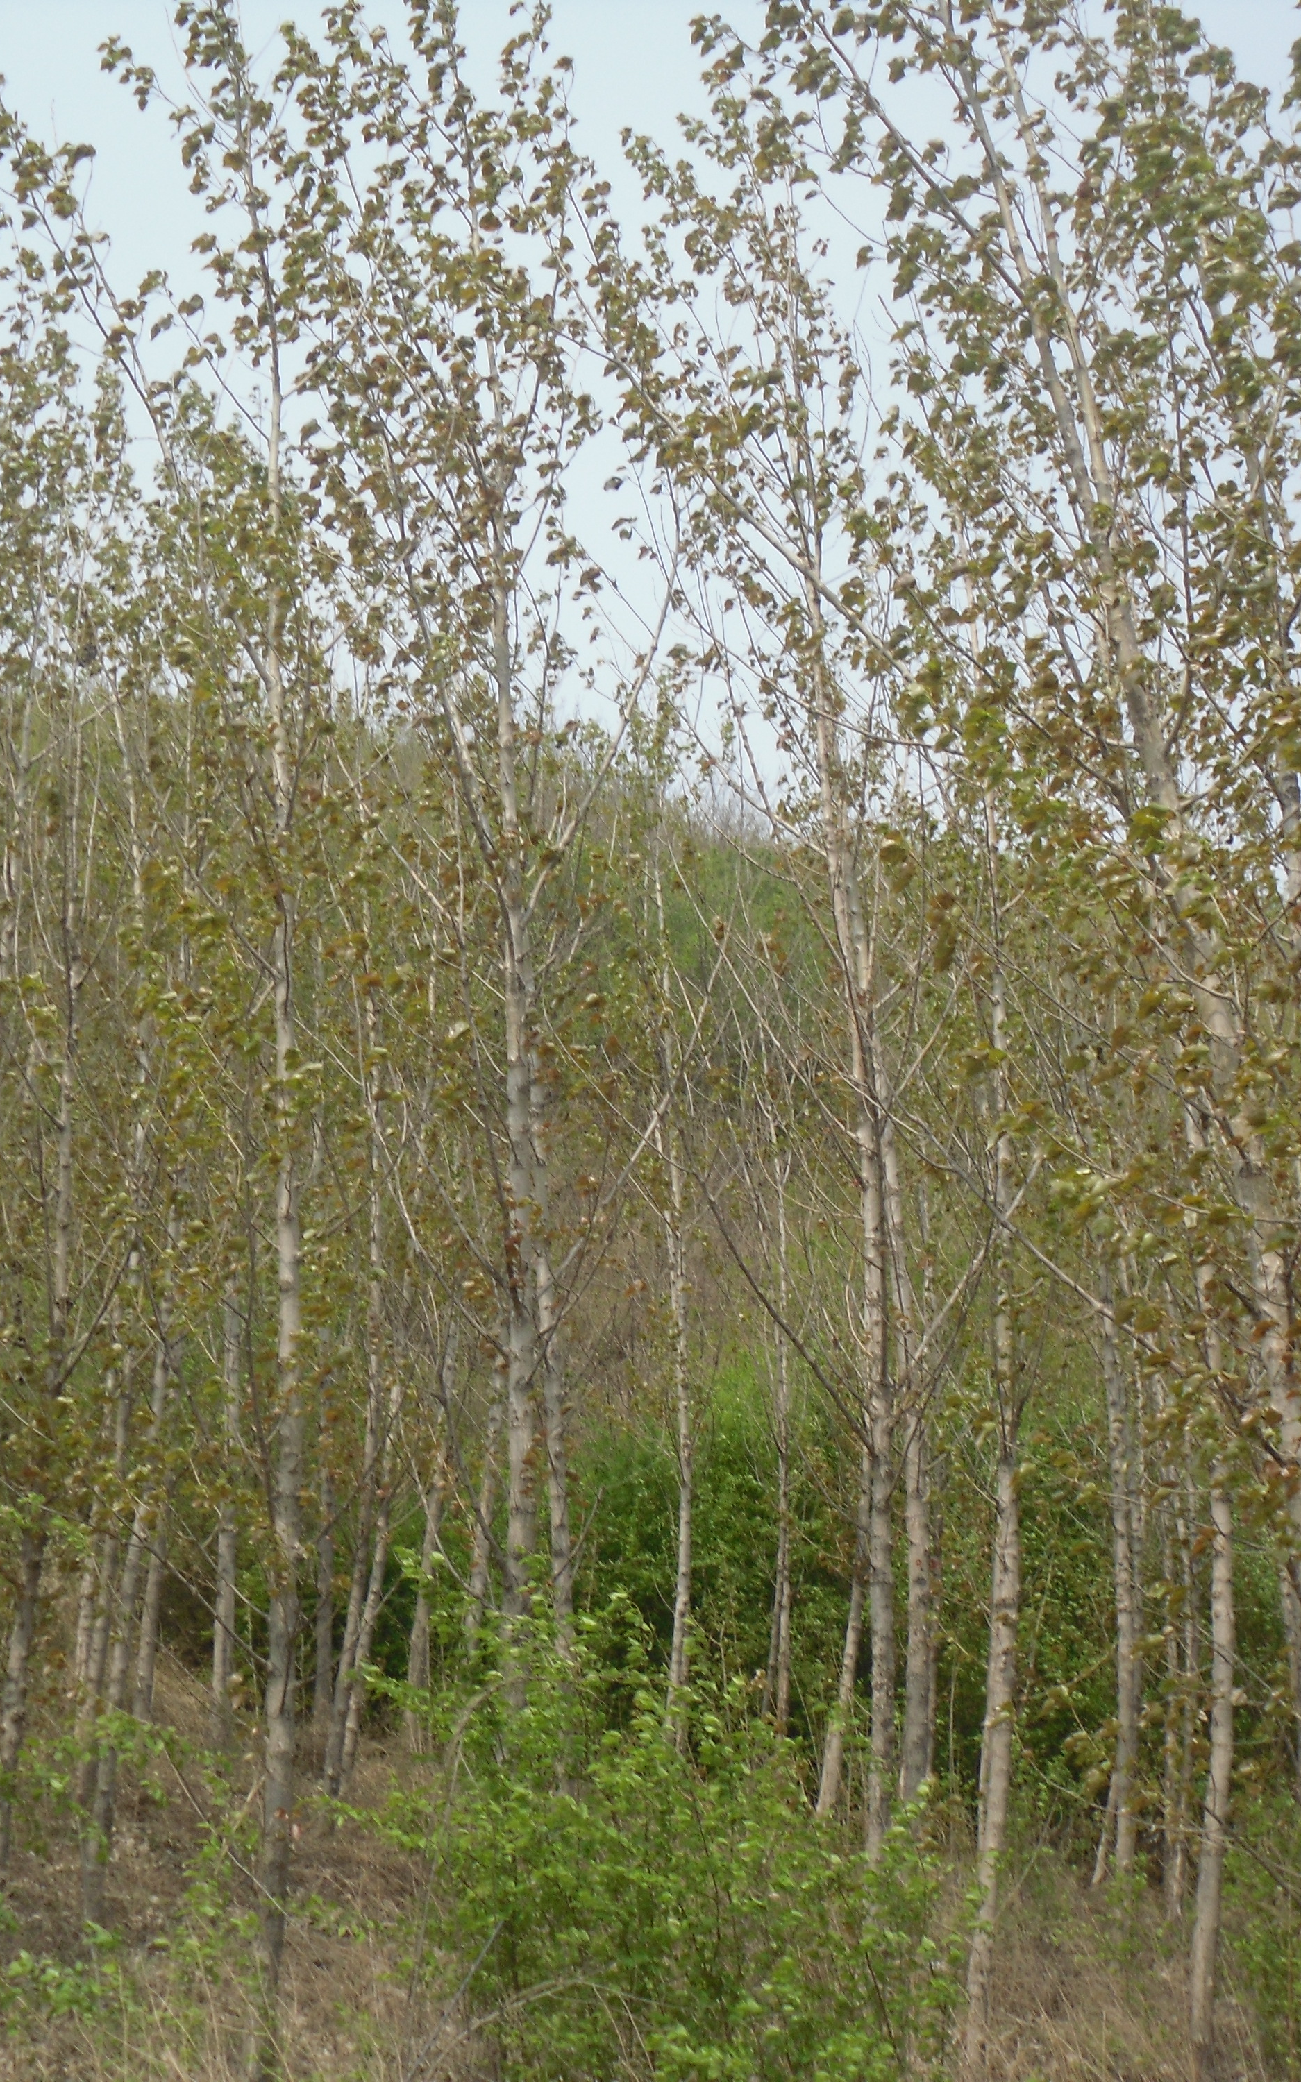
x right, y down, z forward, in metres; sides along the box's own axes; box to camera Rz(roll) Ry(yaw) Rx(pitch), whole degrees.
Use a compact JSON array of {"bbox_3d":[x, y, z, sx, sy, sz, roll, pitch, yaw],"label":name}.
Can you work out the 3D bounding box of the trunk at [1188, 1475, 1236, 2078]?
[{"bbox_3d":[2.248,2.922,11.231,0.104,2.327,0.104,2,-12,12],"label":"trunk"}]

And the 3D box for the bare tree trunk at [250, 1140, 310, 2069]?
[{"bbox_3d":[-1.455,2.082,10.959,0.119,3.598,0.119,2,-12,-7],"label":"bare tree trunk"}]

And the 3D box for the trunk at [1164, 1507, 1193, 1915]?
[{"bbox_3d":[2.774,3.526,14.806,0.092,2.072,0.092,-1,-12,10],"label":"trunk"}]

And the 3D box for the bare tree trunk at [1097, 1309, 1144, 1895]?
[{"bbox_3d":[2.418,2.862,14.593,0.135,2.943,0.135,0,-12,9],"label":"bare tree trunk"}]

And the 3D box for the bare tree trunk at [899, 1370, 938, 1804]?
[{"bbox_3d":[1.423,2.908,15.026,0.139,2.270,0.139,1,-12,6],"label":"bare tree trunk"}]

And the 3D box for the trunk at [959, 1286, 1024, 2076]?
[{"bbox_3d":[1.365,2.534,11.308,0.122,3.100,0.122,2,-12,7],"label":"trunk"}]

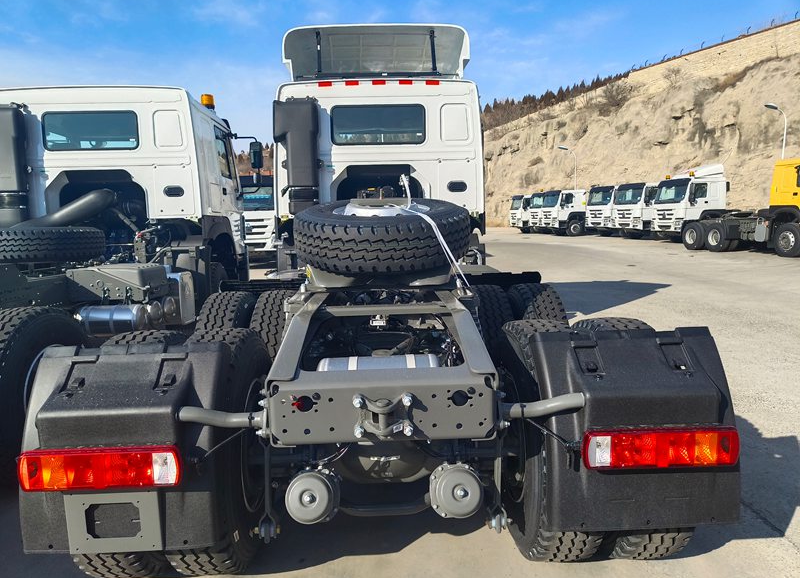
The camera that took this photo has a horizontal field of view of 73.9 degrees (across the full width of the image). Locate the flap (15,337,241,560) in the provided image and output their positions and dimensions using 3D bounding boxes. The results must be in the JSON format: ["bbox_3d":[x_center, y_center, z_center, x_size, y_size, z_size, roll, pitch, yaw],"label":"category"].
[{"bbox_3d":[-0.963,0.548,1.865,0.660,0.690,0.380,-1,8,-2],"label":"flap"}]

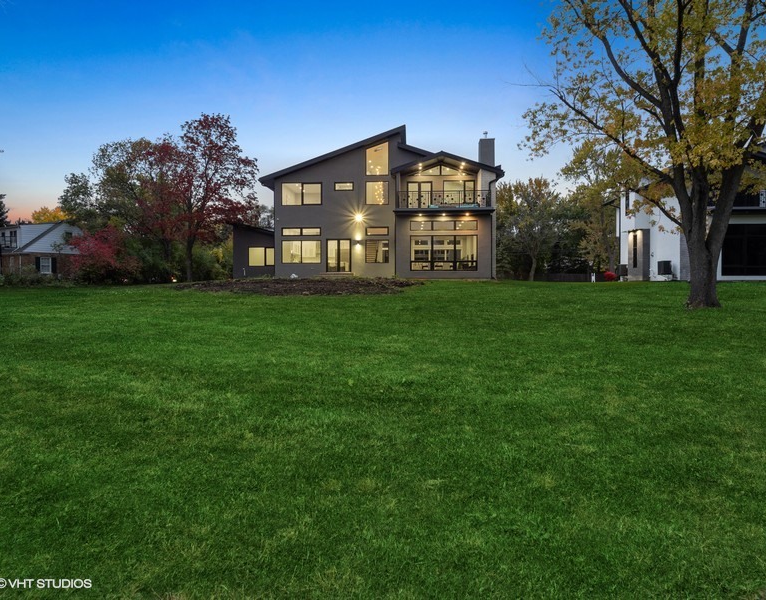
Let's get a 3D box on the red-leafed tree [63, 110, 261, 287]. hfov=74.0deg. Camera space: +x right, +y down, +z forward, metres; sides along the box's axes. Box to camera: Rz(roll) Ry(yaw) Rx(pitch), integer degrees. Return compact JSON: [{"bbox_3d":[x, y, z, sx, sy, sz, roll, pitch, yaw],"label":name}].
[{"bbox_3d":[-14.435,-6.477,32.689,12.730,10.700,10.000,0,3,0],"label":"red-leafed tree"}]

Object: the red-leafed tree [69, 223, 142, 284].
[{"bbox_3d":[-17.257,-2.865,31.389,4.450,3.570,4.000,0,3,0],"label":"red-leafed tree"}]

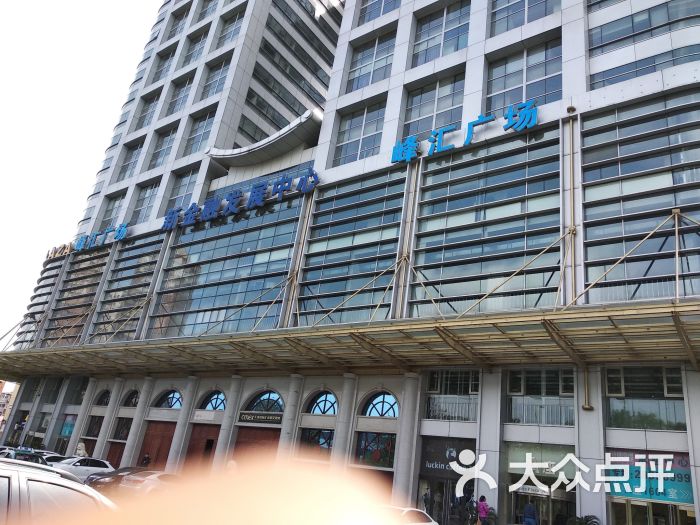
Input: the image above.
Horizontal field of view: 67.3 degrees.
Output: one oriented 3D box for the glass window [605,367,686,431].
[{"bbox_3d":[12.985,5.973,23.258,3.164,2.814,0.150,-9,-29,35],"label":"glass window"}]

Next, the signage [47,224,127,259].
[{"bbox_3d":[-27.402,-1.977,54.434,14.985,2.065,0.300,-9,-29,35],"label":"signage"}]

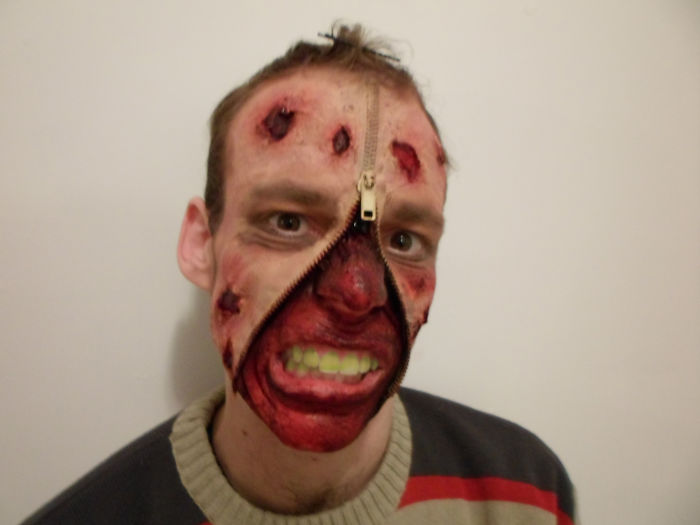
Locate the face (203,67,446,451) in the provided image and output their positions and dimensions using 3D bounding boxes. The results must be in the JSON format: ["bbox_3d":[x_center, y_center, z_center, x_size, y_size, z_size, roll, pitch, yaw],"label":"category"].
[{"bbox_3d":[-0.008,-0.003,0.318,0.153,0.211,0.121,9,-5,-15],"label":"face"}]

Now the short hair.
[{"bbox_3d":[-0.016,-0.070,0.384,0.168,0.164,0.189,9,-5,-15],"label":"short hair"}]

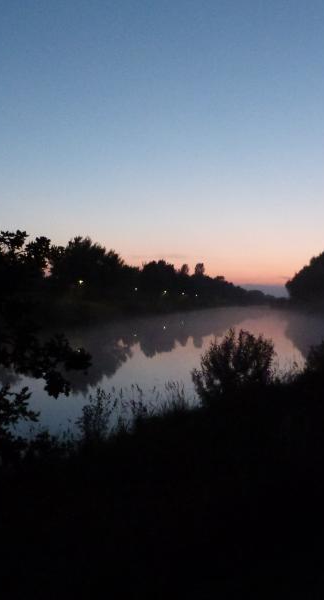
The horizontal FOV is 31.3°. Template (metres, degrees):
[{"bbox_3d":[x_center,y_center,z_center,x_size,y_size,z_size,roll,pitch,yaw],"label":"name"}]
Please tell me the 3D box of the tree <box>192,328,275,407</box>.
[{"bbox_3d":[1.600,1.570,13.000,1.850,1.850,1.750,0,0,0],"label":"tree"}]

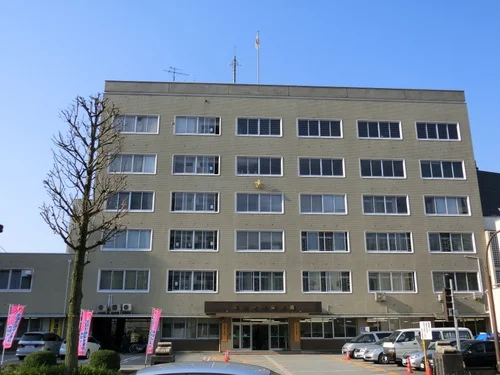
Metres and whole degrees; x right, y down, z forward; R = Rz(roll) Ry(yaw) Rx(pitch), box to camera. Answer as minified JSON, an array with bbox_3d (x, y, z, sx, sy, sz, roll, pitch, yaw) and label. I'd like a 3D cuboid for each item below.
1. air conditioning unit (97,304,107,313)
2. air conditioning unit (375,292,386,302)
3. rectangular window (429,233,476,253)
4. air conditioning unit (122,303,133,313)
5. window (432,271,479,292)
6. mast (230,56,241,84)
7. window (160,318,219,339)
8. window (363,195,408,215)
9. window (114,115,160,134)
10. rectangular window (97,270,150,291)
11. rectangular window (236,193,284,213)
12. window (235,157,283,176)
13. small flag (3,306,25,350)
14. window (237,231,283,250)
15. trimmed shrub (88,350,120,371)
[{"bbox_3d":[-12.232,10.064,40.645,0.820,0.660,0.320,1,-17,-3],"label":"air conditioning unit"},{"bbox_3d":[11.350,9.540,42.517,0.850,0.720,0.360,1,-17,-3],"label":"air conditioning unit"},{"bbox_3d":[19.712,5.424,47.828,4.680,2.070,0.150,1,-17,-3],"label":"rectangular window"},{"bbox_3d":[-10.455,10.321,42.033,0.810,0.660,0.310,1,-17,-4],"label":"air conditioning unit"},{"bbox_3d":[18.859,8.662,44.875,4.464,1.981,0.200,1,-17,-4],"label":"window"},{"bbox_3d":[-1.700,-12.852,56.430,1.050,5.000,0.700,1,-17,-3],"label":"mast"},{"bbox_3d":[-5.124,12.191,42.403,5.024,1.768,0.200,1,-17,-4],"label":"window"},{"bbox_3d":[13.468,1.756,48.539,4.680,2.060,0.150,1,-17,-3],"label":"window"},{"bbox_3d":[-11.312,-6.255,48.579,4.540,1.970,0.200,1,-17,-3],"label":"window"},{"bbox_3d":[-11.285,8.418,44.159,4.540,1.970,0.200,1,-17,-3],"label":"rectangular window"},{"bbox_3d":[0.991,1.553,47.803,4.680,2.060,0.150,1,-17,-3],"label":"rectangular window"},{"bbox_3d":[0.886,-1.983,45.708,4.431,1.907,0.200,1,-17,-3],"label":"window"},{"bbox_3d":[-10.184,5.978,21.196,0.600,1.760,0.120,1,-17,-3],"label":"small flag"},{"bbox_3d":[0.910,4.893,44.812,4.464,1.972,0.200,1,-17,-4],"label":"window"},{"bbox_3d":[-5.660,6.745,19.055,1.220,0.850,1.220,1,-17,-3],"label":"trimmed shrub"}]

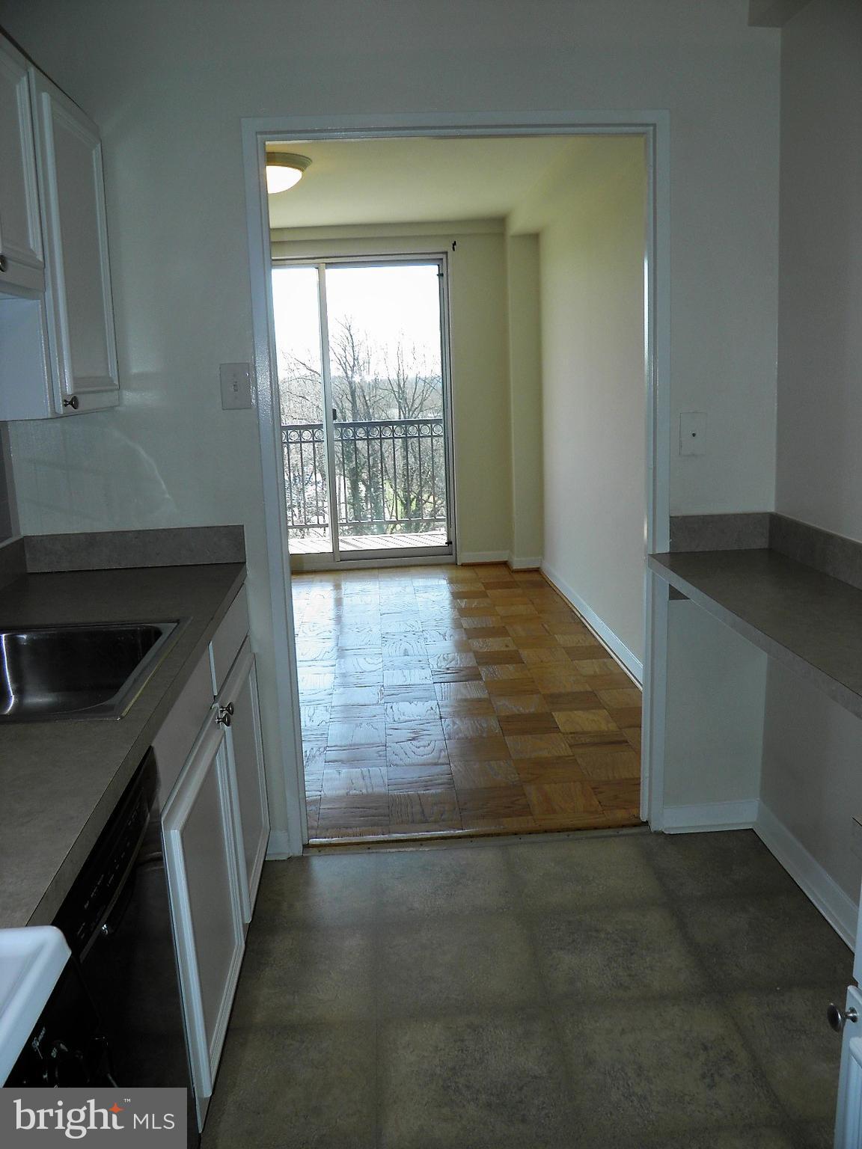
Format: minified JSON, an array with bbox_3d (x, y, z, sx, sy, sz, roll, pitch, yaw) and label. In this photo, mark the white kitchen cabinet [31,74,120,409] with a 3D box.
[{"bbox_3d":[-0.976,-0.732,2.168,0.317,0.698,0.479,-3,12,-3],"label":"white kitchen cabinet"}]

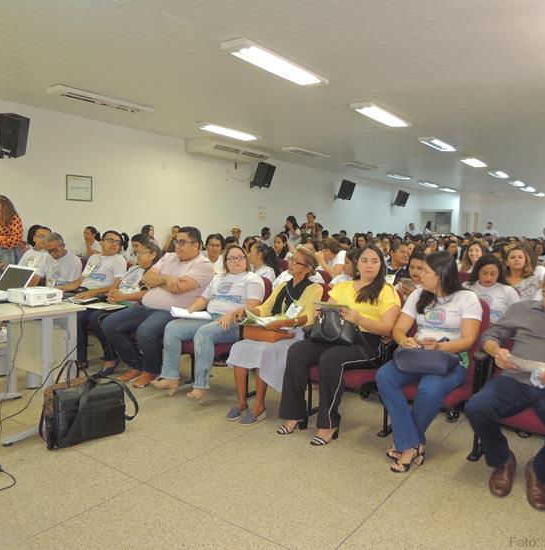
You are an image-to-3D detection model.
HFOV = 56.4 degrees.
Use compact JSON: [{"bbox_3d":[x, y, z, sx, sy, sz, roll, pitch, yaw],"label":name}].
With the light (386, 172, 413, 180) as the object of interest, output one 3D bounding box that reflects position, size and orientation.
[{"bbox_3d":[3.473,-2.694,13.902,0.240,0.065,1.320,5,7,35],"label":"light"}]

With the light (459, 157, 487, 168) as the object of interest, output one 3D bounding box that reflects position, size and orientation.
[{"bbox_3d":[3.945,-2.219,9.948,0.280,0.070,1.280,7,7,35],"label":"light"}]

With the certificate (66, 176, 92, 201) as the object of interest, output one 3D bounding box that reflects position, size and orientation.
[{"bbox_3d":[-2.783,-1.247,7.328,0.025,0.360,0.420,5,7,35],"label":"certificate"}]

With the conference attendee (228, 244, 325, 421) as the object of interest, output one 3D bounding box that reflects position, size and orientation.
[{"bbox_3d":[0.013,0.391,3.791,0.630,1.180,0.840,7,8,44],"label":"conference attendee"}]

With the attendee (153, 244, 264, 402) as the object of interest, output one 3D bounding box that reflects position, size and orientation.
[{"bbox_3d":[-0.495,0.340,4.207,0.530,1.170,0.900,7,7,41],"label":"attendee"}]

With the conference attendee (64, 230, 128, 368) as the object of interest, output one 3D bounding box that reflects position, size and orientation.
[{"bbox_3d":[-1.751,0.169,5.100,0.540,1.220,0.860,7,7,35],"label":"conference attendee"}]

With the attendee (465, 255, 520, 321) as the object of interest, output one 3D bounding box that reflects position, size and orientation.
[{"bbox_3d":[1.613,0.425,3.893,0.500,1.180,0.780,6,7,38],"label":"attendee"}]

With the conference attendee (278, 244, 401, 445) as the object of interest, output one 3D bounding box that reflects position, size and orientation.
[{"bbox_3d":[0.467,0.413,3.420,0.530,1.210,0.800,6,7,43],"label":"conference attendee"}]

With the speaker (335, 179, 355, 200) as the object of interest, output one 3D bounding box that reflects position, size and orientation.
[{"bbox_3d":[1.980,-2.236,13.419,0.250,0.460,0.280,26,18,31],"label":"speaker"}]

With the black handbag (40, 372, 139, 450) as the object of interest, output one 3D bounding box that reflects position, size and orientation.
[{"bbox_3d":[-1.151,0.822,3.157,0.450,0.360,0.190,-1,7,-33],"label":"black handbag"}]

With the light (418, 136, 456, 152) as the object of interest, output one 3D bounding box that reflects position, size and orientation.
[{"bbox_3d":[2.620,-2.021,8.012,0.245,0.065,1.270,5,6,36],"label":"light"}]

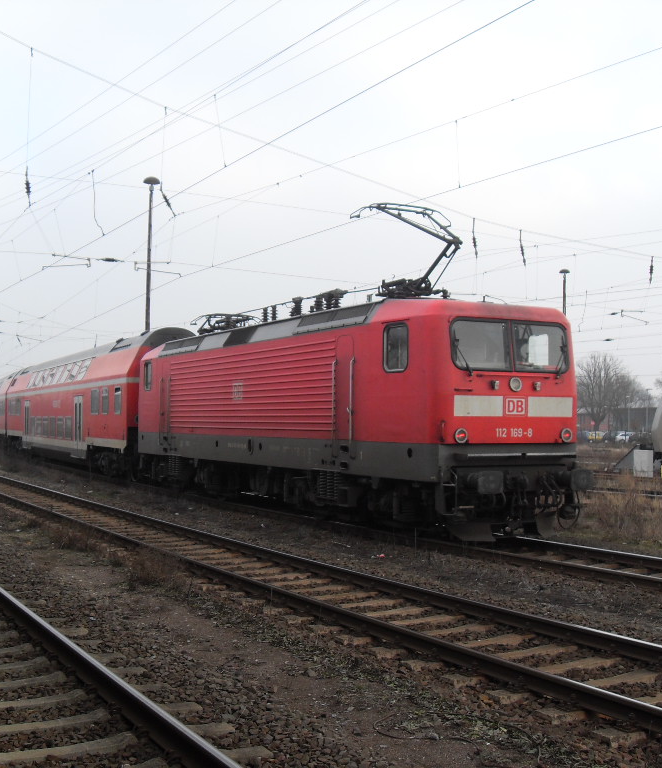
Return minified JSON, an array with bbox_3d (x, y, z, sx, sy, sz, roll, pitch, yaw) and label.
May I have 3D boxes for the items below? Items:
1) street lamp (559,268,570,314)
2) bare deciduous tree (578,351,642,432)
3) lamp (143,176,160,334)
[{"bbox_3d":[13.778,-1.157,59.265,0.630,11.300,0.630,2,-3,-29],"label":"street lamp"},{"bbox_3d":[34.504,1.735,130.234,10.300,11.780,10.300,2,-3,-29],"label":"bare deciduous tree"},{"bbox_3d":[-6.872,-2.208,38.028,0.630,11.300,0.630,2,-3,-29],"label":"lamp"}]

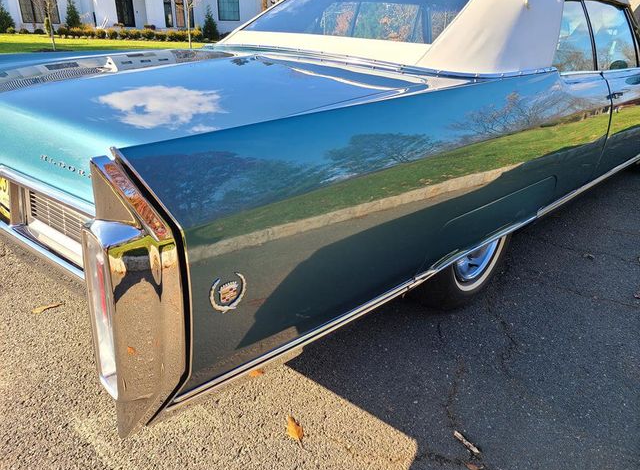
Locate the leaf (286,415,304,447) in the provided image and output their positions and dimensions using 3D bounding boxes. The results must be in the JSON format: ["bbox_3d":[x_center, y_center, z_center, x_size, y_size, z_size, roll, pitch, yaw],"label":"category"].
[{"bbox_3d":[-0.073,0.588,1.446,0.049,0.020,0.128,-8,26,-22],"label":"leaf"}]

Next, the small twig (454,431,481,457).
[{"bbox_3d":[0.444,0.628,1.450,0.013,0.013,0.094,-13,27,-30],"label":"small twig"}]

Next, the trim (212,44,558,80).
[{"bbox_3d":[0.201,-0.911,2.442,1.643,0.089,0.871,24,31,38],"label":"trim"}]

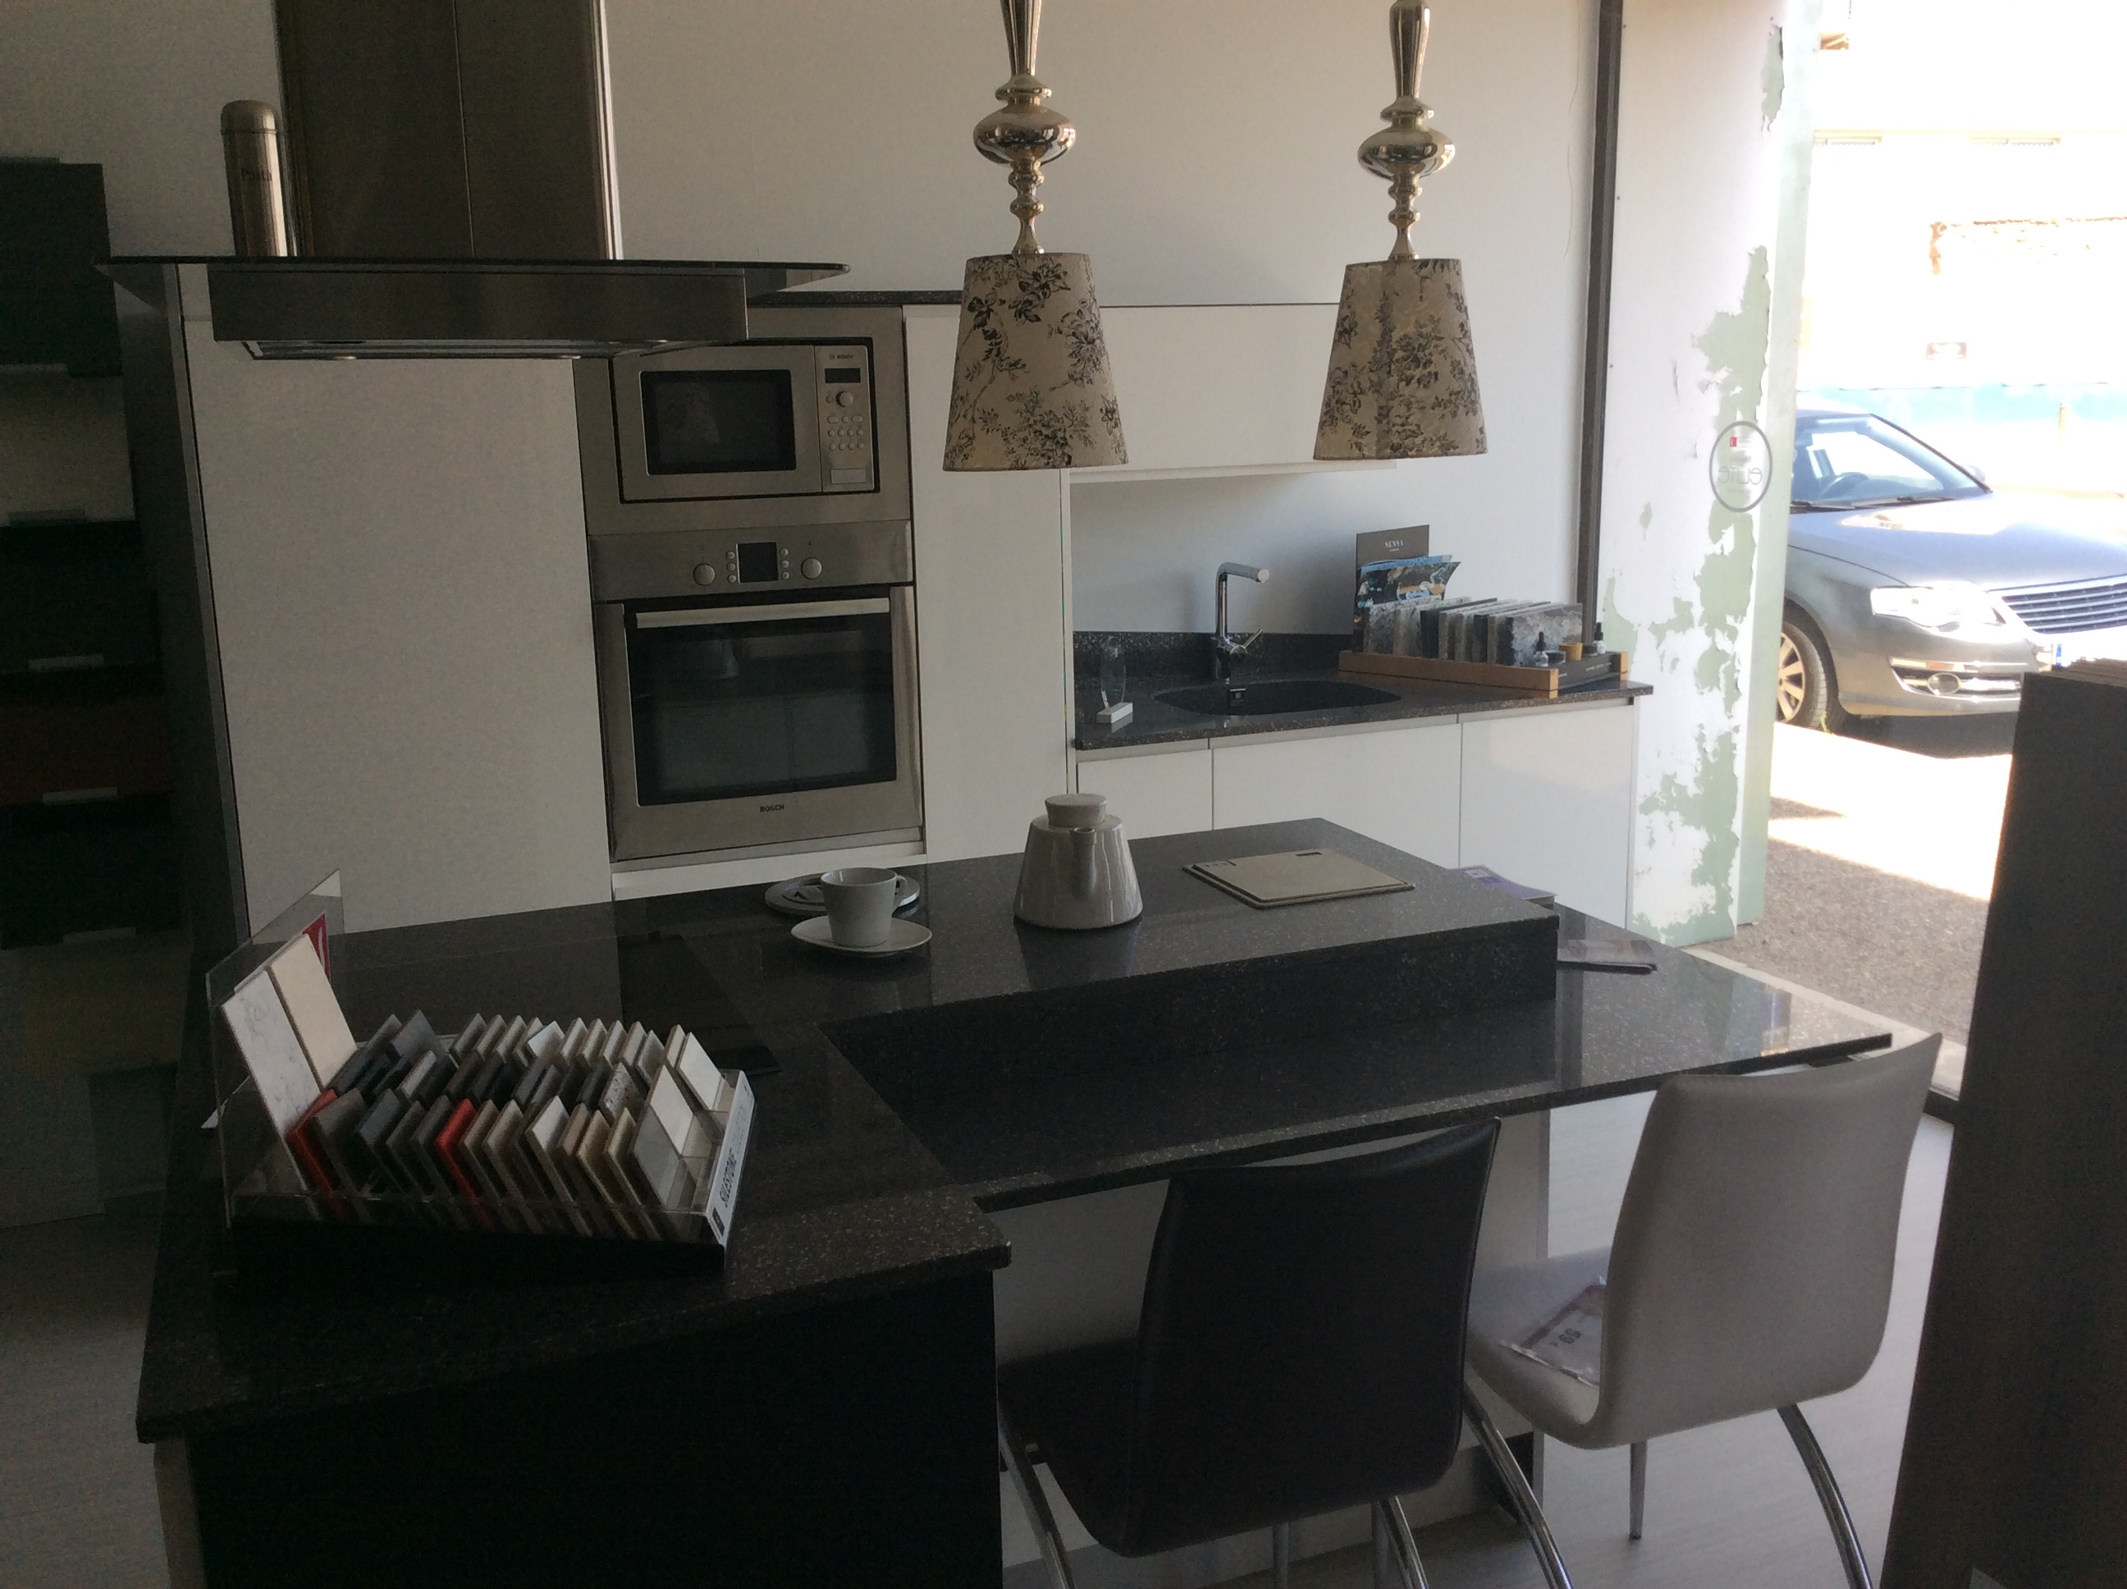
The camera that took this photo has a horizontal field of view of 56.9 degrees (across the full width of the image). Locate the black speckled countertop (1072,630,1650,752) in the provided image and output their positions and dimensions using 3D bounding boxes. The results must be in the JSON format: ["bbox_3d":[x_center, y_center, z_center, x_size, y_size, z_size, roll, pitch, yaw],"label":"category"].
[{"bbox_3d":[0.550,-0.287,4.468,1.405,0.127,0.700,-6,13,-21],"label":"black speckled countertop"}]

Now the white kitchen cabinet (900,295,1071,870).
[{"bbox_3d":[-0.236,-0.152,4.129,0.323,1.685,0.580,-6,13,-21],"label":"white kitchen cabinet"}]

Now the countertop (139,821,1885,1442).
[{"bbox_3d":[0.017,0.295,2.365,1.990,0.136,1.268,-6,13,-21],"label":"countertop"}]

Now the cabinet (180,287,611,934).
[{"bbox_3d":[-1.236,-0.048,3.737,0.622,1.685,0.580,-6,13,-21],"label":"cabinet"}]

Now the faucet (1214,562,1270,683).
[{"bbox_3d":[0.426,-0.391,4.488,0.085,0.280,0.190,-9,15,-32],"label":"faucet"}]

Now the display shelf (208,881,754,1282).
[{"bbox_3d":[-0.488,0.237,1.749,0.405,0.260,0.320,-1,12,-1],"label":"display shelf"}]

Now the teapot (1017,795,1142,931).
[{"bbox_3d":[0.019,0.086,2.623,0.172,0.160,0.185,-2,12,-4],"label":"teapot"}]

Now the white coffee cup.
[{"bbox_3d":[-0.258,0.146,2.528,0.112,0.083,0.098,-12,16,-40],"label":"white coffee cup"}]

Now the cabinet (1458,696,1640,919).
[{"bbox_3d":[1.013,0.156,4.611,0.459,0.790,0.400,-6,13,-21],"label":"cabinet"}]

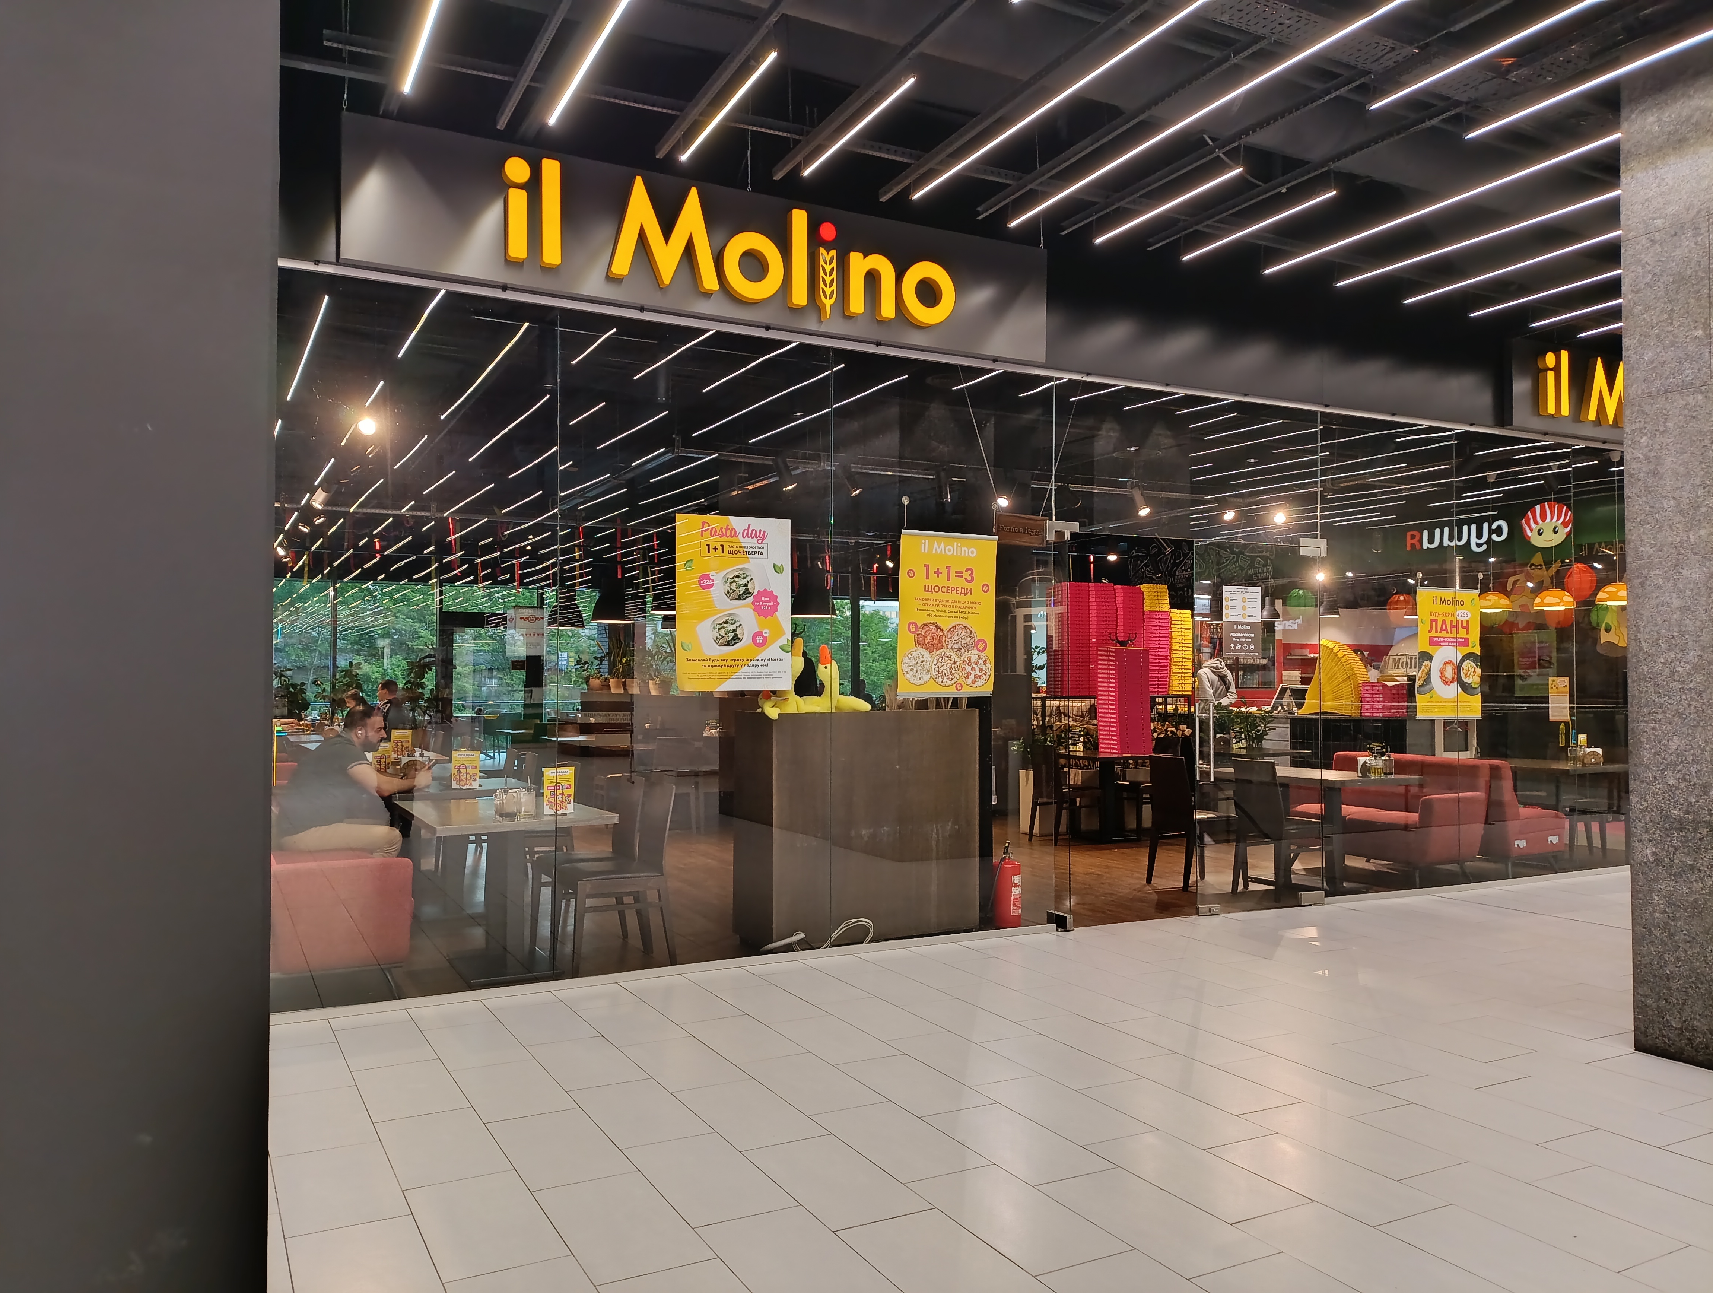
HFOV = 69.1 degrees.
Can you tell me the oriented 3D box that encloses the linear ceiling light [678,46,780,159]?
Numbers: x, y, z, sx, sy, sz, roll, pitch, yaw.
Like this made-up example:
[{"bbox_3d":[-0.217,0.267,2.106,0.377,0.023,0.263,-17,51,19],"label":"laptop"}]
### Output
[{"bbox_3d":[-0.465,-1.907,4.414,0.030,0.035,0.890,1,-2,-28],"label":"linear ceiling light"}]

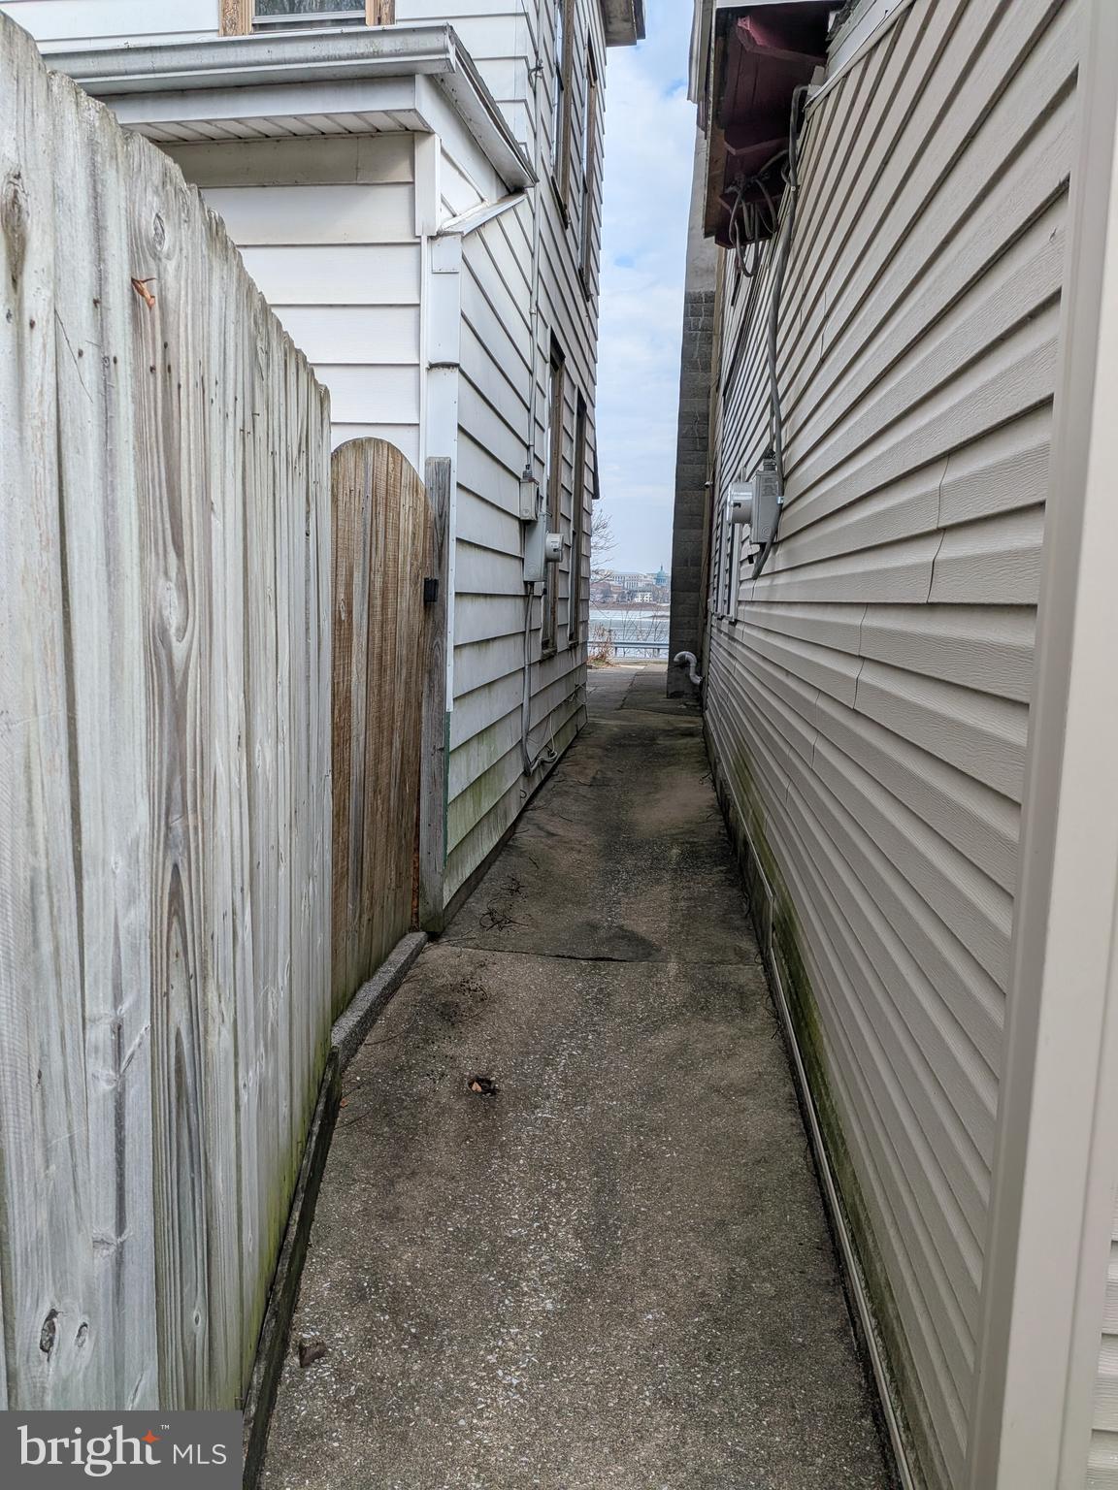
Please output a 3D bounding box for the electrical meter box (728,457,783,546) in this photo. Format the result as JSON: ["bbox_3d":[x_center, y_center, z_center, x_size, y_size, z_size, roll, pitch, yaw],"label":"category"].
[{"bbox_3d":[0.833,-1.018,4.393,0.187,0.338,0.205,2,8,6],"label":"electrical meter box"}]

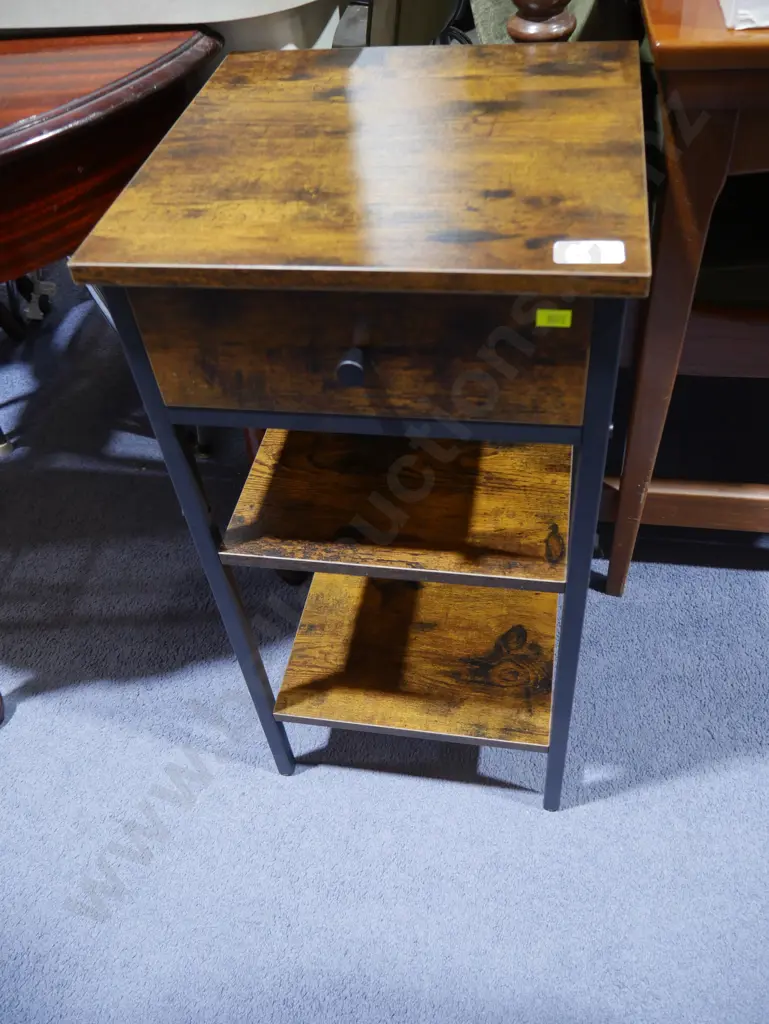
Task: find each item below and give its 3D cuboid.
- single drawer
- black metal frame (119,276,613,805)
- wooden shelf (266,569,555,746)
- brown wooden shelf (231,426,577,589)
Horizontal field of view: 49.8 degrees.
[{"bbox_3d":[0.006,-0.189,0.583,0.270,0.095,0.296,4,47,11],"label":"single drawer"},{"bbox_3d":[0.035,-0.020,0.801,0.306,0.650,0.312,4,47,11],"label":"black metal frame"},{"bbox_3d":[0.058,0.116,1.035,0.304,0.016,0.355,4,47,11],"label":"wooden shelf"},{"bbox_3d":[0.033,-0.076,0.835,0.304,0.016,0.355,4,47,11],"label":"brown wooden shelf"}]

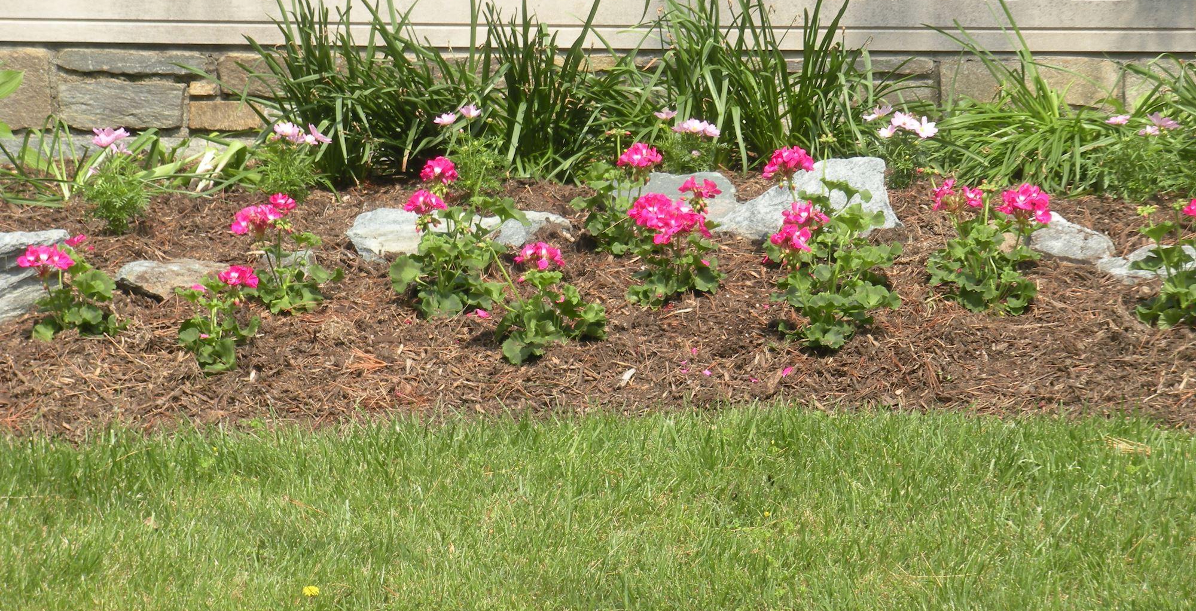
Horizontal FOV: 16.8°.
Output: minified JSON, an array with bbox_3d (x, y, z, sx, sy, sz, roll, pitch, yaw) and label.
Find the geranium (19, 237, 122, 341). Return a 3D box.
[{"bbox_3d":[-1.103,-0.034,8.450,0.215,0.195,0.200,0,7,0],"label":"geranium"}]

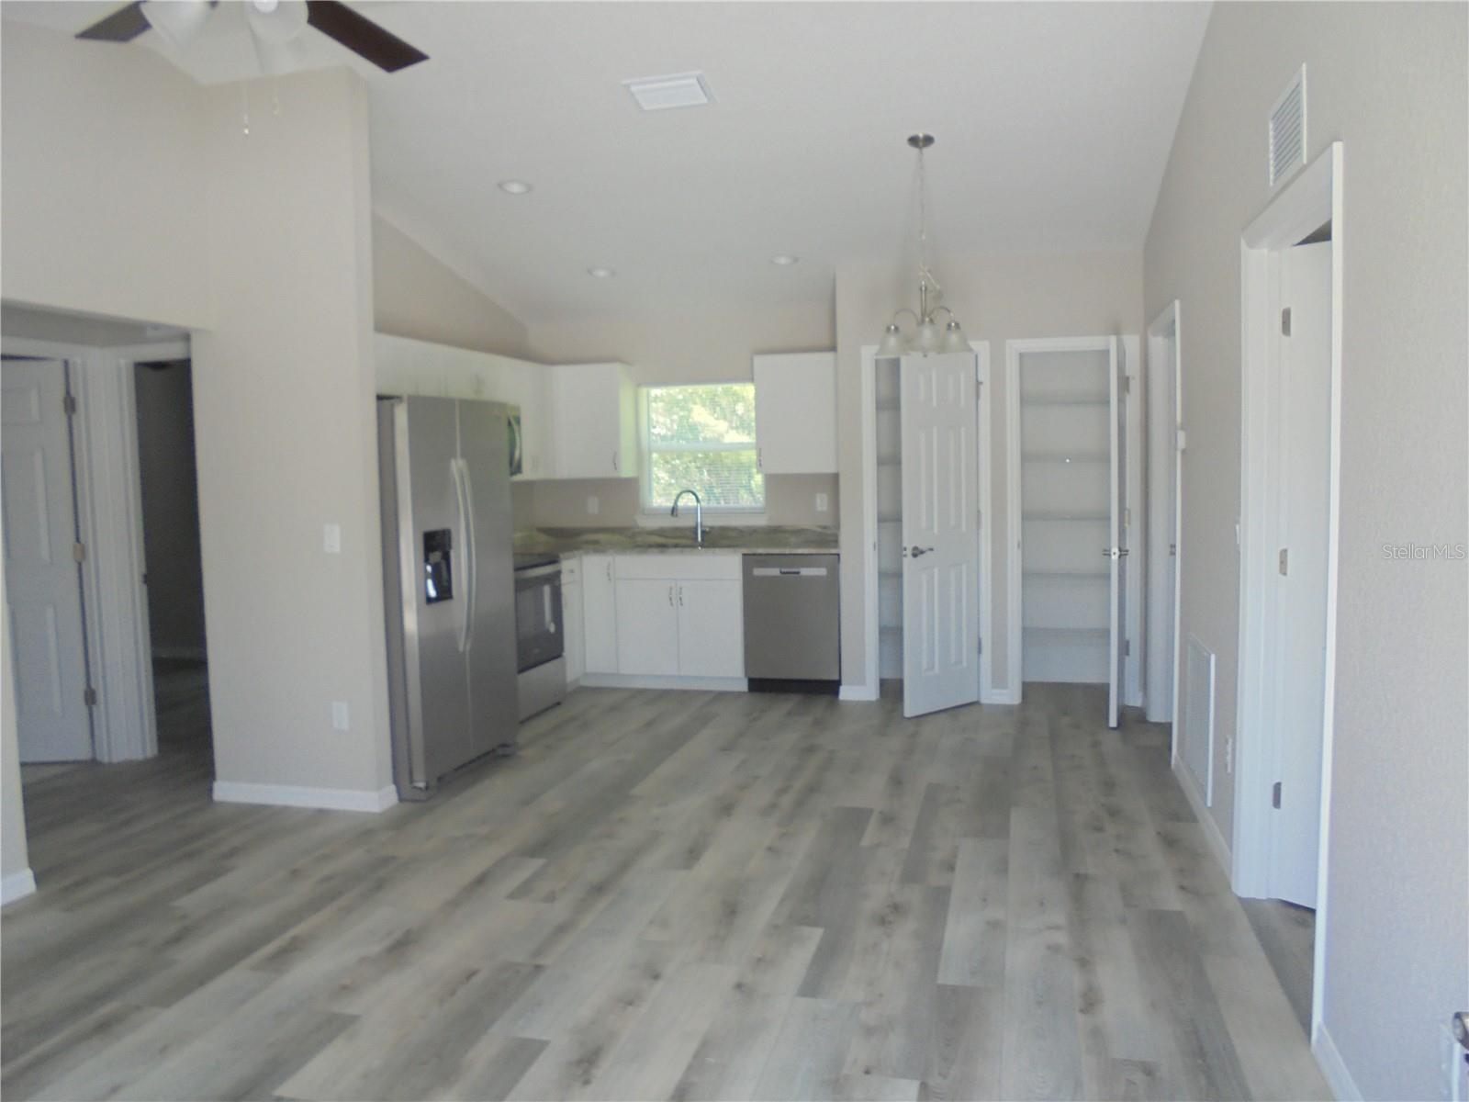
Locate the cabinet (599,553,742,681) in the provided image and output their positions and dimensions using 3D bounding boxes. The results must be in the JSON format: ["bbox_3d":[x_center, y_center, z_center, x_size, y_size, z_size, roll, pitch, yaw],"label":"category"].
[{"bbox_3d":[-0.289,0.390,7.205,0.880,0.780,0.600,0,5,14],"label":"cabinet"}]

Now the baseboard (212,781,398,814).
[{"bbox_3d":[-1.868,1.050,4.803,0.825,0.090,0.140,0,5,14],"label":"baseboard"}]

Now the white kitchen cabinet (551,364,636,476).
[{"bbox_3d":[-0.944,-0.877,7.497,0.490,0.757,0.330,0,4,14],"label":"white kitchen cabinet"}]

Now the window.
[{"bbox_3d":[-0.211,-0.689,7.496,0.850,0.850,0.100,0,5,14],"label":"window"}]

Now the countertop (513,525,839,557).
[{"bbox_3d":[-0.428,-0.061,7.134,2.300,0.145,0.895,0,4,14],"label":"countertop"}]

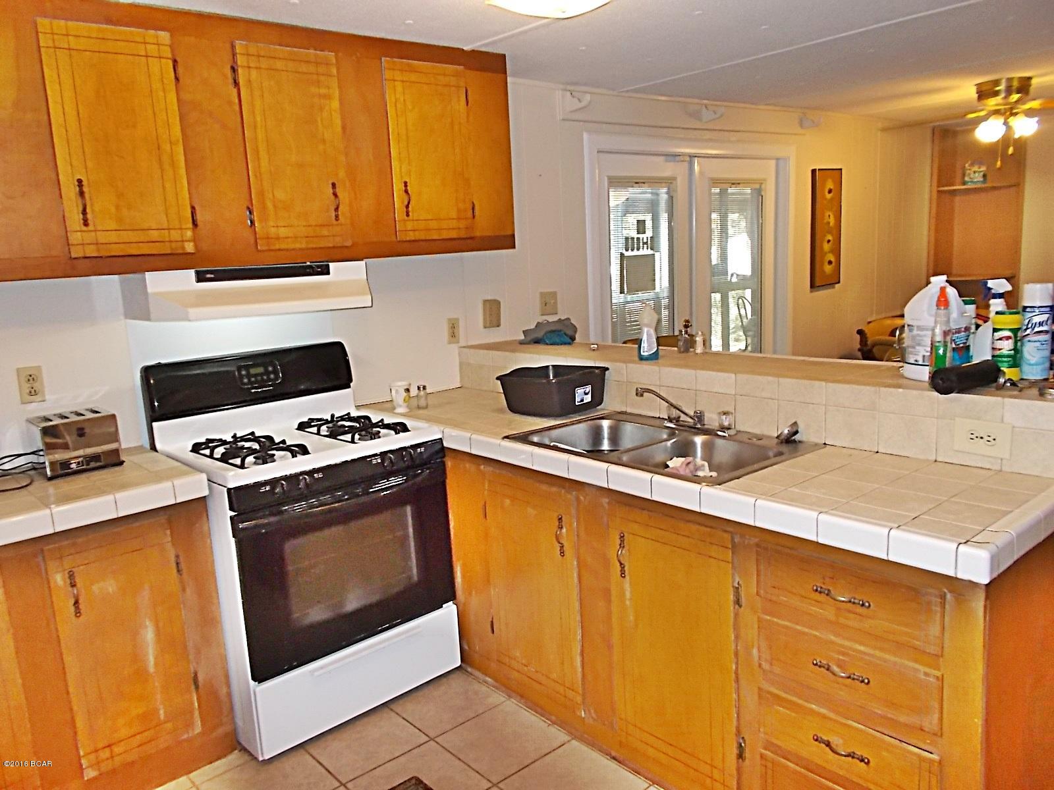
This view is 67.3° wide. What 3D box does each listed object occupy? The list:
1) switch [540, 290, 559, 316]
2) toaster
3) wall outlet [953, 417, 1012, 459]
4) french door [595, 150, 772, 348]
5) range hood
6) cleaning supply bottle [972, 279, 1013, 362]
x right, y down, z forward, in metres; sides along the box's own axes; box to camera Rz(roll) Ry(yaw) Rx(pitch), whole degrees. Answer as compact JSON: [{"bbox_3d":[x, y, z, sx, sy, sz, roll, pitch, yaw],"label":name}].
[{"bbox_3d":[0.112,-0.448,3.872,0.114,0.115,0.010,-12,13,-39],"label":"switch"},{"bbox_3d":[-1.433,0.149,2.519,0.220,0.168,0.195,-12,14,-40],"label":"toaster"},{"bbox_3d":[1.094,0.105,1.907,0.010,0.082,0.126,-12,13,-39],"label":"wall outlet"},{"bbox_3d":[1.022,-0.433,4.900,1.840,2.020,0.060,-12,14,-40],"label":"french door"},{"bbox_3d":[-0.919,-0.366,2.738,0.765,0.150,0.455,-12,14,-40],"label":"range hood"},{"bbox_3d":[1.340,-0.194,2.274,0.110,0.270,0.070,3,12,30],"label":"cleaning supply bottle"}]

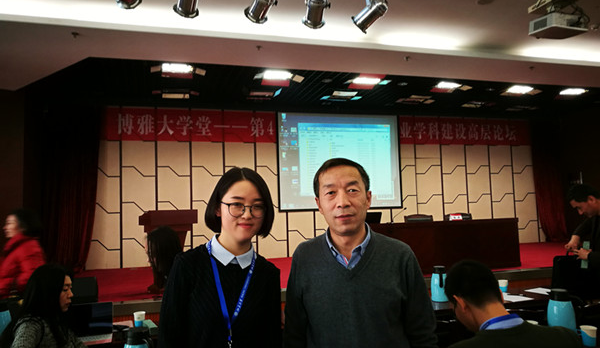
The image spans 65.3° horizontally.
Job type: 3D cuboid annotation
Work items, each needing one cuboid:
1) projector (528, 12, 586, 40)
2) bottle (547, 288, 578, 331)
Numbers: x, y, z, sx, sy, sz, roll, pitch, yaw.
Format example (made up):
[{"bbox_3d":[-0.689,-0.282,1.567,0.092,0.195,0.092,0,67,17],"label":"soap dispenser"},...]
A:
[{"bbox_3d":[2.654,-1.518,4.821,0.460,0.135,0.300,0,-4,-22],"label":"projector"},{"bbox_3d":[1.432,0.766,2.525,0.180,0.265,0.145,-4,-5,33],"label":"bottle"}]

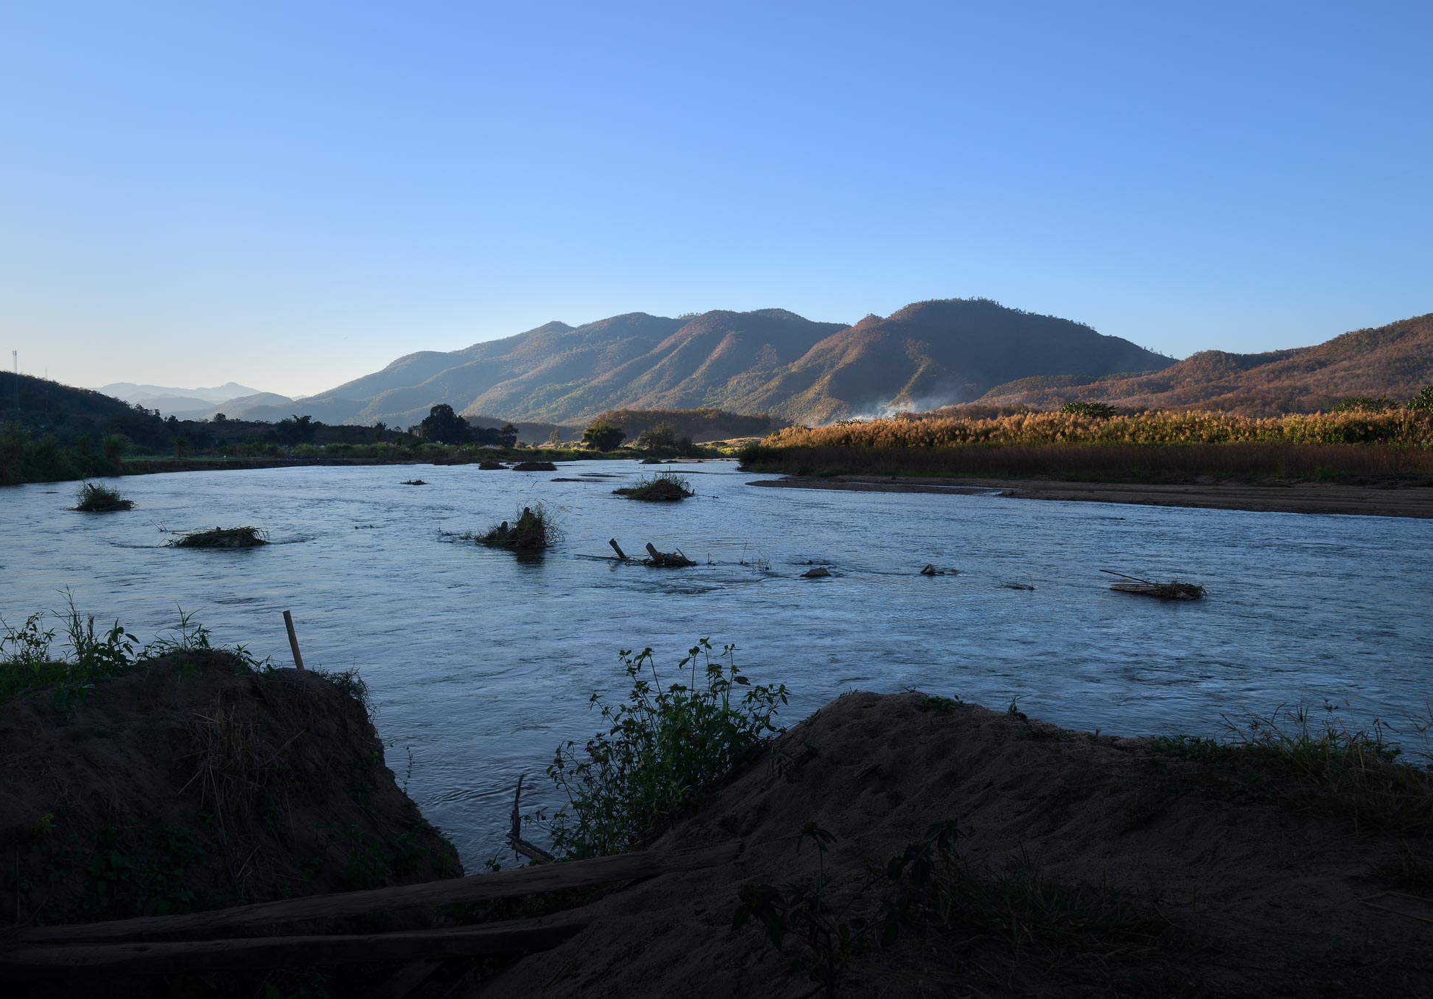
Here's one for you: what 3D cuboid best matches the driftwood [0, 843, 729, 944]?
[{"bbox_3d":[-1.231,1.497,4.475,2.689,0.090,0.200,-3,3,-12],"label":"driftwood"}]

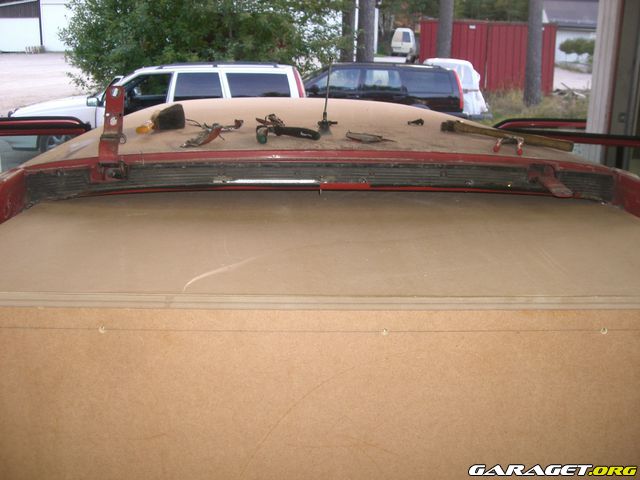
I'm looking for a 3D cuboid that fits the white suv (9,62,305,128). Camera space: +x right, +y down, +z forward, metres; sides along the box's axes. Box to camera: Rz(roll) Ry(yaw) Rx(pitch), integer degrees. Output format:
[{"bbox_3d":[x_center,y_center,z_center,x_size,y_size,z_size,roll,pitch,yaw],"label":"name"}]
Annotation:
[{"bbox_3d":[-2.610,-2.247,11.928,4.700,1.450,1.780,1,15,0],"label":"white suv"}]

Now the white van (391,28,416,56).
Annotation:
[{"bbox_3d":[6.505,-15.258,54.403,1.680,1.930,4.200,3,15,10],"label":"white van"}]

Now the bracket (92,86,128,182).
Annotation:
[{"bbox_3d":[-0.417,-0.209,1.394,0.052,0.175,0.050,11,15,-3],"label":"bracket"}]

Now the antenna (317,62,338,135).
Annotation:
[{"bbox_3d":[0.017,-0.315,1.531,0.042,0.152,0.075,2,15,-1],"label":"antenna"}]

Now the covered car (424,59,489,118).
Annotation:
[{"bbox_3d":[3.169,-3.722,17.331,1.700,1.410,4.200,3,16,8],"label":"covered car"}]

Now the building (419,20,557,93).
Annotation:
[{"bbox_3d":[6.747,-7.454,28.648,4.900,2.600,4.900,4,16,12],"label":"building"}]

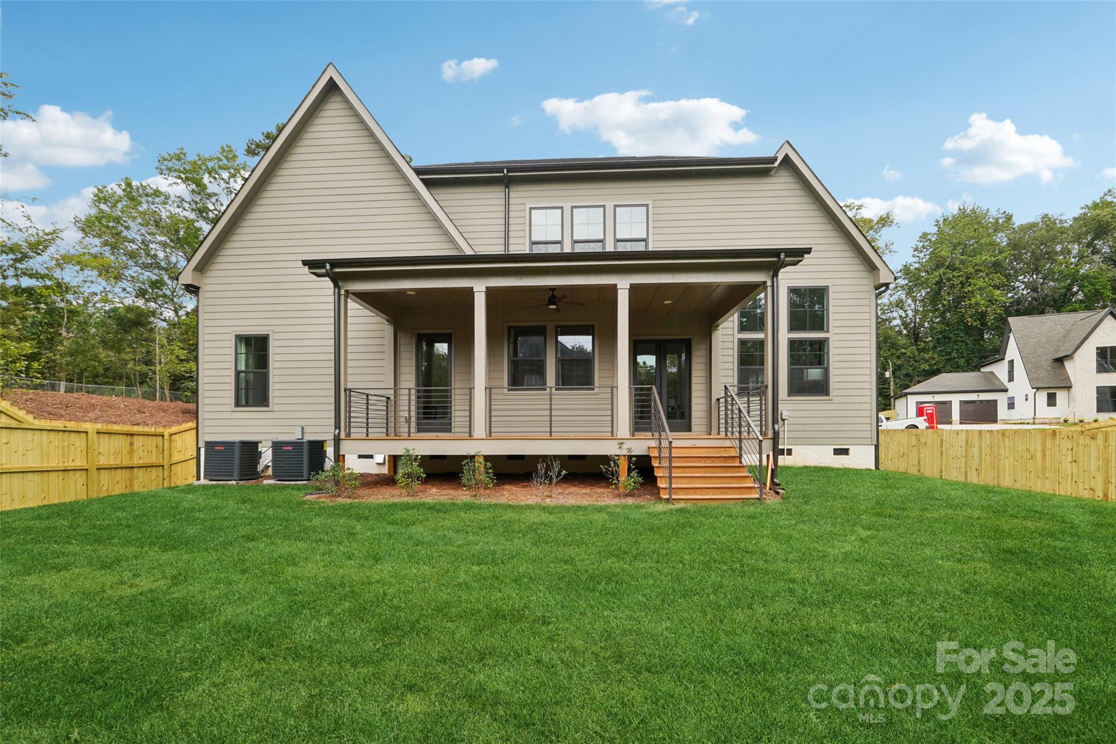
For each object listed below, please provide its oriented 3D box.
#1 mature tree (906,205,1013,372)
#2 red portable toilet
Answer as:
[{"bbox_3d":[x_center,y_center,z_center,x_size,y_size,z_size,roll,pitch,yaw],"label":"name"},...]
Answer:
[{"bbox_3d":[51.400,-7.100,60.000,11.500,28.500,11.500,-2,-4,41],"label":"mature tree"},{"bbox_3d":[31.400,3.900,39.500,1.120,2.300,1.180,-1,-3,19],"label":"red portable toilet"}]

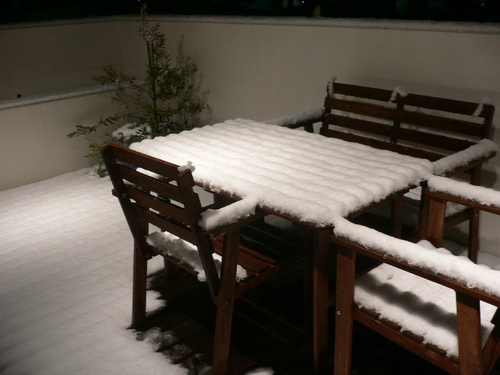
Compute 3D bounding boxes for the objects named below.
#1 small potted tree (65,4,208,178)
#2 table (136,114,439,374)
[{"bbox_3d":[-0.967,-0.836,4.321,1.200,1.371,1.000,-7,22,-11],"label":"small potted tree"},{"bbox_3d":[0.102,0.219,2.320,0.664,0.776,1.150,-21,28,-38],"label":"table"}]

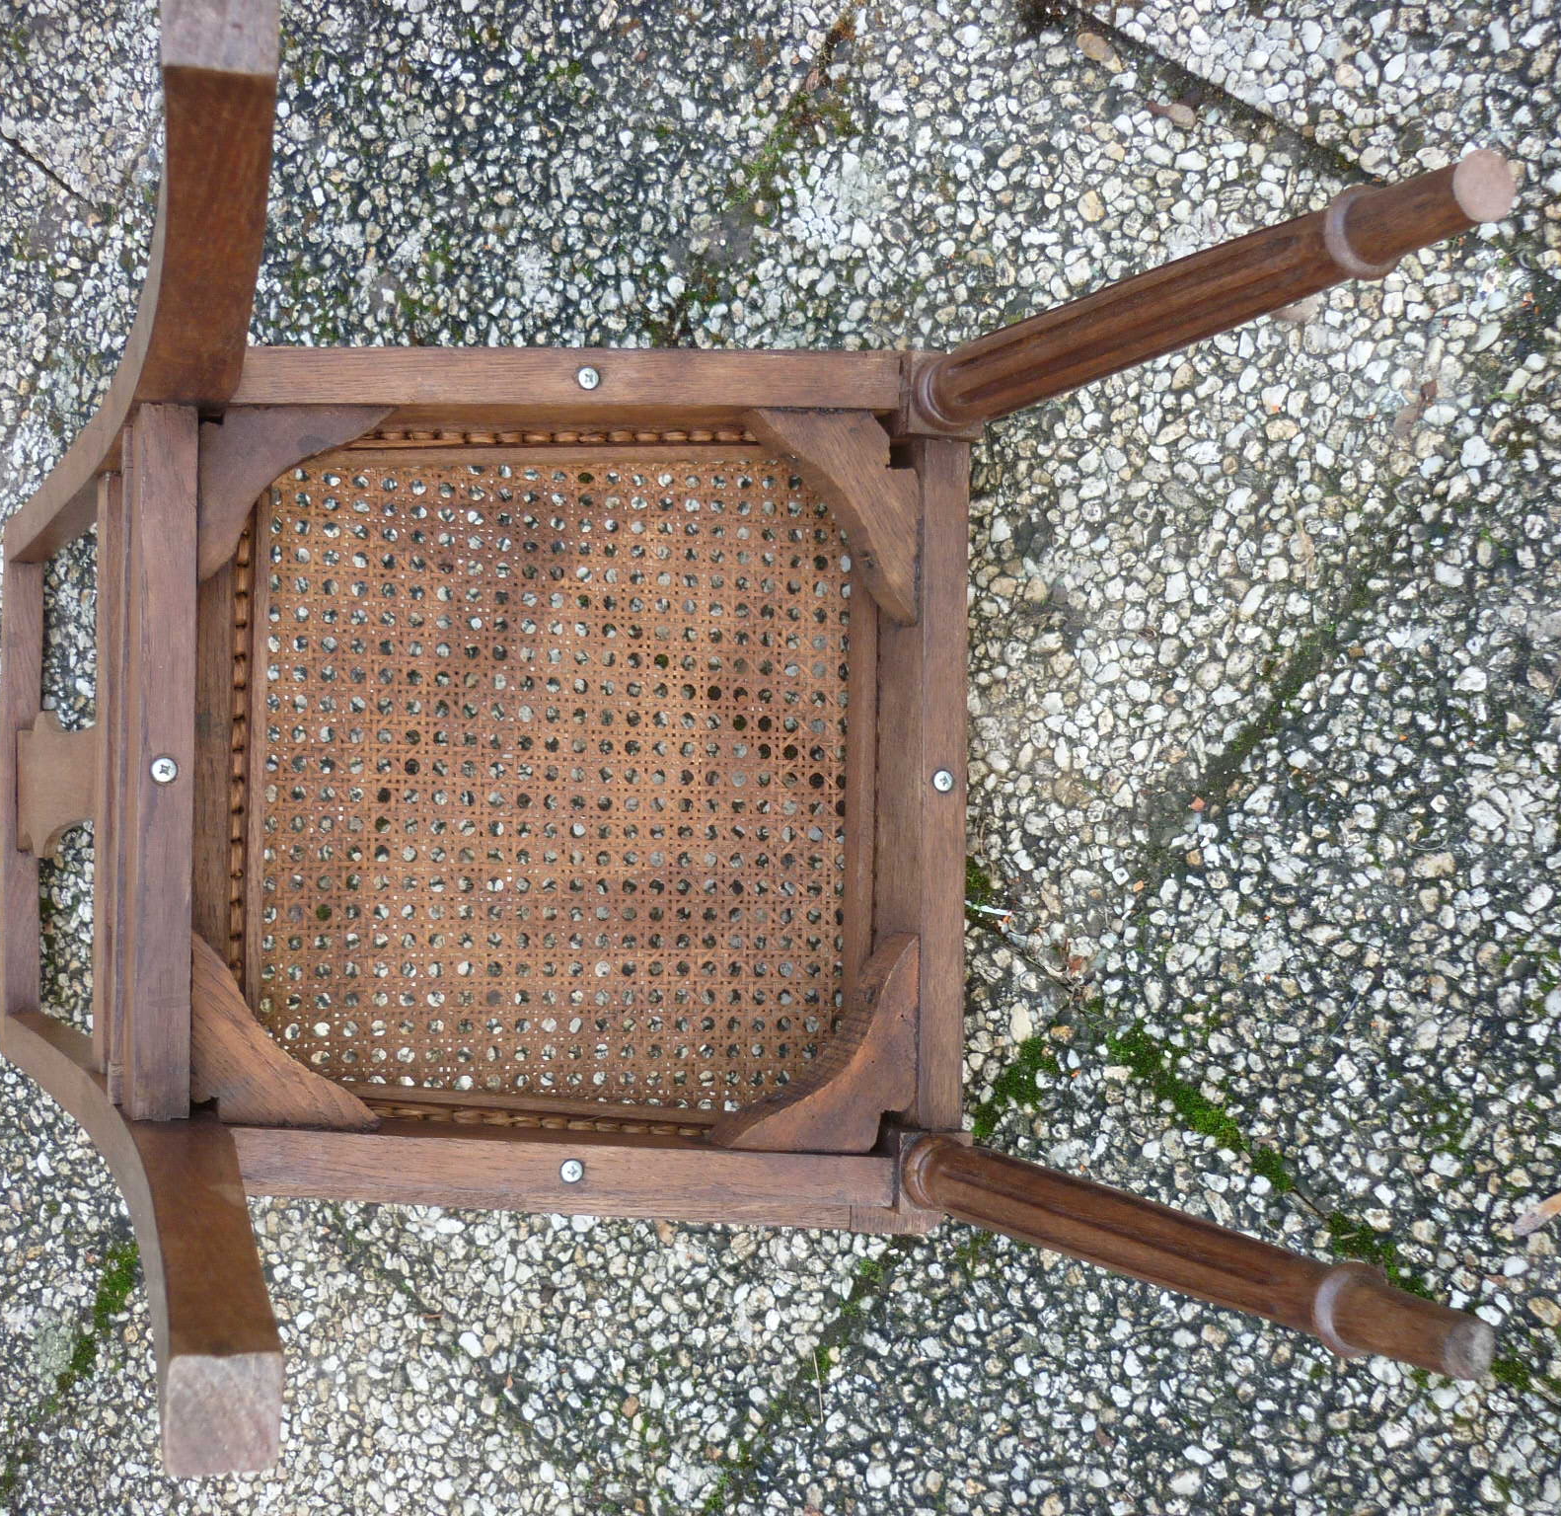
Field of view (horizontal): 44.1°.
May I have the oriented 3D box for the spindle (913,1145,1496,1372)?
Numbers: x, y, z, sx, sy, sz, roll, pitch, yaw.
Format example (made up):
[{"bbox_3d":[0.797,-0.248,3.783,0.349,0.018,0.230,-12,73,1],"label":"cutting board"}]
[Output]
[{"bbox_3d":[0.157,0.207,0.820,0.361,0.038,0.038,176,94,-64],"label":"spindle"}]

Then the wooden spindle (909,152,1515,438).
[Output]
[{"bbox_3d":[0.162,-0.190,0.820,0.361,0.038,0.038,-4,86,64],"label":"wooden spindle"}]

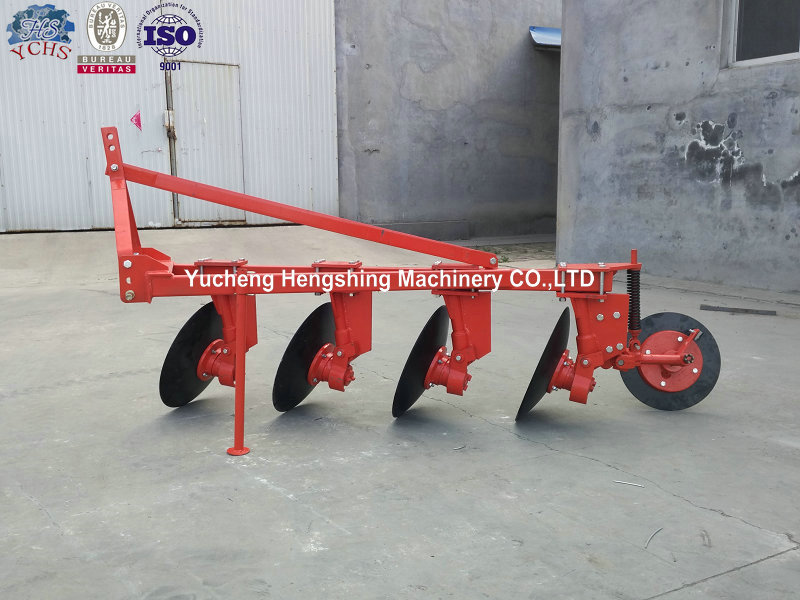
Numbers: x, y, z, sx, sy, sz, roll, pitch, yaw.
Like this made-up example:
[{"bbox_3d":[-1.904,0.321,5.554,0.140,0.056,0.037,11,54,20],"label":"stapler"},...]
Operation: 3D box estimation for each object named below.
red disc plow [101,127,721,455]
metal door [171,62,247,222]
[{"bbox_3d":[0.139,-0.141,3.671,3.062,1.463,1.248,-3,10,-15],"label":"red disc plow"},{"bbox_3d":[-2.667,-2.163,9.663,0.968,2.150,0.060,-6,10,-29],"label":"metal door"}]

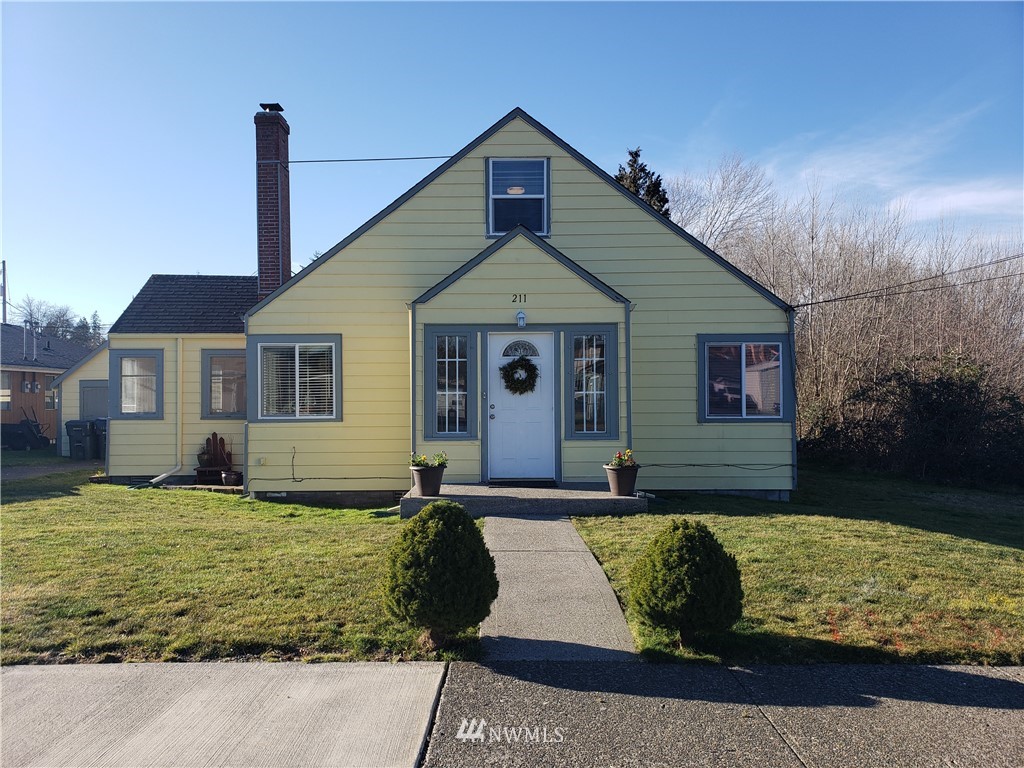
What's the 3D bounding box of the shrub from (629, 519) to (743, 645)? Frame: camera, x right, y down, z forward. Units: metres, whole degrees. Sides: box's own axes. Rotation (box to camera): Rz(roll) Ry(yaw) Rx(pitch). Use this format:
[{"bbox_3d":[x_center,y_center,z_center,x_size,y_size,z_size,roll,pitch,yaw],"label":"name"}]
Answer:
[{"bbox_3d":[1.143,1.307,5.056,0.732,0.832,0.750,0,-1,1],"label":"shrub"}]

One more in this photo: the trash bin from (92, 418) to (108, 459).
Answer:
[{"bbox_3d":[-11.158,1.560,21.585,0.660,1.100,0.780,0,-1,-7],"label":"trash bin"}]

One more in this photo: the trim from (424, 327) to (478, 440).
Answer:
[{"bbox_3d":[-0.846,-0.009,10.735,0.749,1.597,0.110,0,-1,1],"label":"trim"}]

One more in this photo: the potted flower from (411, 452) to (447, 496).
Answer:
[{"bbox_3d":[-1.047,1.114,9.709,0.491,0.560,0.470,0,-1,1],"label":"potted flower"}]

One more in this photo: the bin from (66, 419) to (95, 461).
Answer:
[{"bbox_3d":[-11.966,1.565,21.600,0.660,1.100,0.780,0,-1,-7],"label":"bin"}]

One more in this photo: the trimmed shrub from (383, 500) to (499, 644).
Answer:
[{"bbox_3d":[-0.474,1.256,5.088,0.765,0.956,0.760,0,-1,1],"label":"trimmed shrub"}]

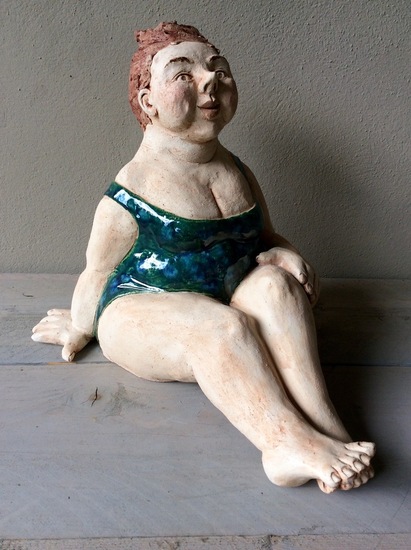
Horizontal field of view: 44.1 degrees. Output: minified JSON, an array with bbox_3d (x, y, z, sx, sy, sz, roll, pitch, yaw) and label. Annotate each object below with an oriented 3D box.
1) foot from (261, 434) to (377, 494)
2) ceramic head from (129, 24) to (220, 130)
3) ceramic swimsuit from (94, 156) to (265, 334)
[{"bbox_3d":[0.089,0.139,0.397,0.086,0.046,0.042,8,30,10],"label":"foot"},{"bbox_3d":[-0.016,-0.152,0.402,0.082,0.096,0.088,-17,21,-31],"label":"ceramic head"},{"bbox_3d":[-0.021,-0.015,0.493,0.152,0.188,0.130,-21,37,-36],"label":"ceramic swimsuit"}]

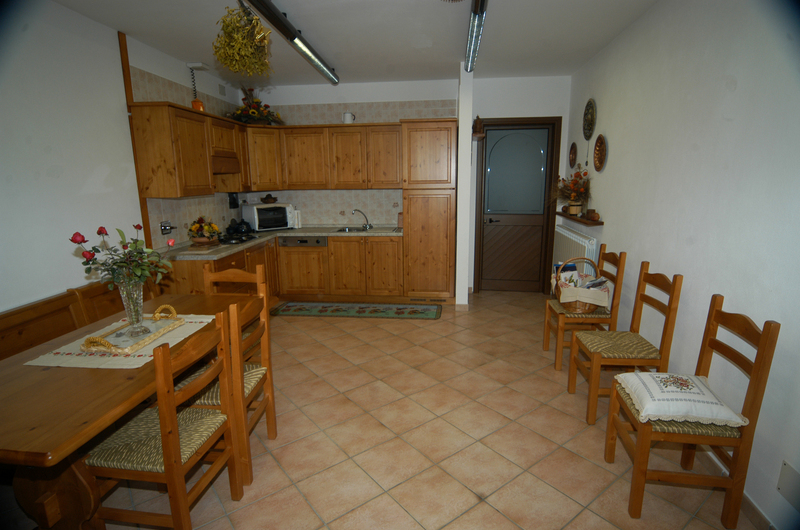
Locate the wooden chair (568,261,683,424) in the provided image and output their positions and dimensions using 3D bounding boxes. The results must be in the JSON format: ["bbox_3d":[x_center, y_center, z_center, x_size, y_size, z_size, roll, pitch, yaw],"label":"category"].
[{"bbox_3d":[1.321,0.460,2.398,0.430,0.870,0.410,1,11,6],"label":"wooden chair"}]

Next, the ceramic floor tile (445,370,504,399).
[{"bbox_3d":[0.512,0.840,2.811,0.303,0.010,0.303,-9,14,-37],"label":"ceramic floor tile"}]

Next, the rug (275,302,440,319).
[{"bbox_3d":[-0.479,0.508,4.552,1.860,0.012,0.520,1,11,6],"label":"rug"}]

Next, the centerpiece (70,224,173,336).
[{"bbox_3d":[-1.140,0.060,1.636,0.370,0.450,0.340,1,11,6],"label":"centerpiece"}]

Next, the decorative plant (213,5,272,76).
[{"bbox_3d":[-0.917,-1.309,2.320,0.335,0.380,0.320,-1,11,0],"label":"decorative plant"}]

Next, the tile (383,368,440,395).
[{"bbox_3d":[0.074,0.885,3.027,0.326,0.010,0.326,-9,13,-37],"label":"tile"}]

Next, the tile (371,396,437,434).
[{"bbox_3d":[0.016,0.965,2.576,0.326,0.010,0.326,-9,13,-37],"label":"tile"}]

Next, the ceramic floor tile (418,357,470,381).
[{"bbox_3d":[0.332,0.847,3.225,0.326,0.010,0.326,-9,13,-37],"label":"ceramic floor tile"}]

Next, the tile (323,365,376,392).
[{"bbox_3d":[-0.363,0.827,2.897,0.300,0.010,0.300,-9,13,-37],"label":"tile"}]

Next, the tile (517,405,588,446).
[{"bbox_3d":[0.934,0.976,2.461,0.326,0.010,0.326,-9,13,-37],"label":"tile"}]

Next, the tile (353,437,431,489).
[{"bbox_3d":[-0.033,0.991,2.004,0.300,0.010,0.300,-9,13,-37],"label":"tile"}]

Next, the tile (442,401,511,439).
[{"bbox_3d":[0.451,0.919,2.370,0.300,0.010,0.300,-9,13,-37],"label":"tile"}]

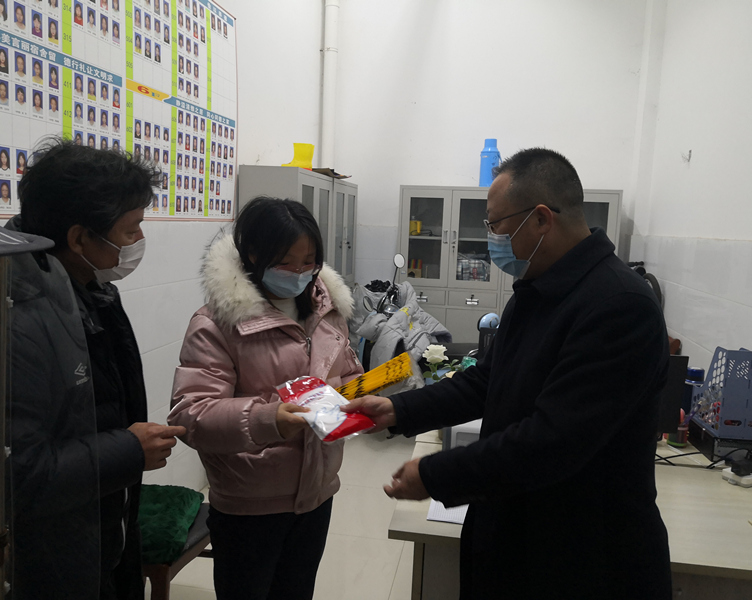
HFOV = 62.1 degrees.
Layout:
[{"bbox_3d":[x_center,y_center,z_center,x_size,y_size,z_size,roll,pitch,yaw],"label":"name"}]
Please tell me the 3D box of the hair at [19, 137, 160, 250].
[{"bbox_3d":[-0.507,-0.186,1.100,0.230,0.200,0.190,7,4,-26],"label":"hair"}]

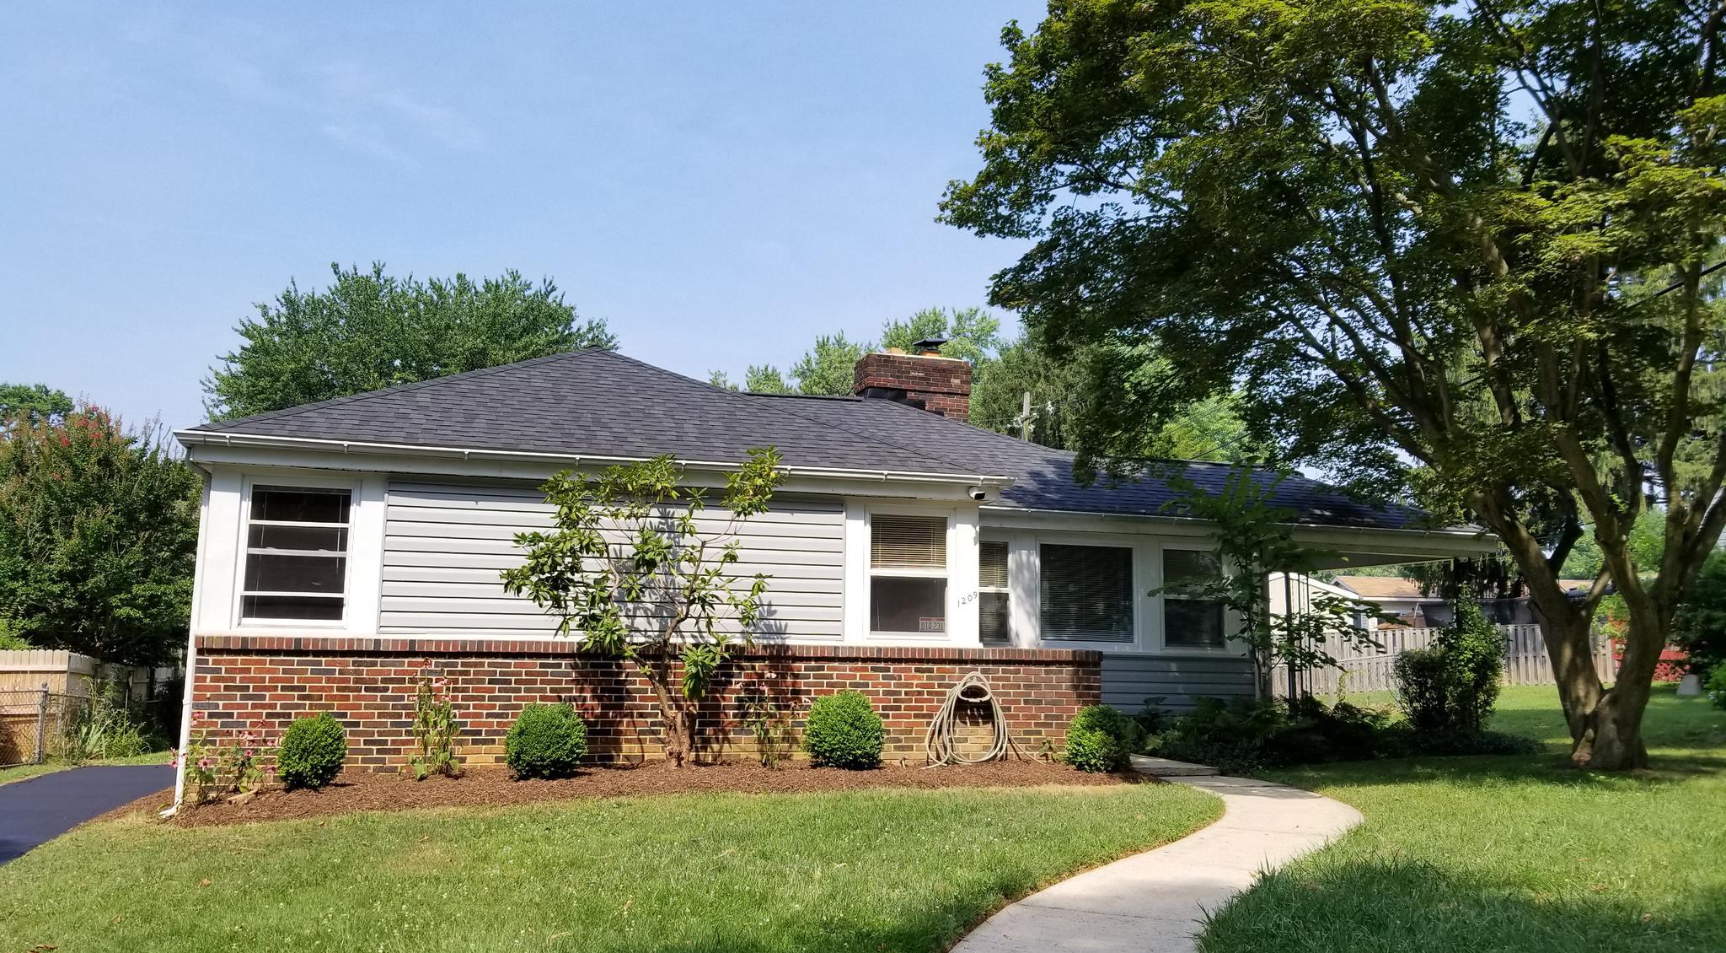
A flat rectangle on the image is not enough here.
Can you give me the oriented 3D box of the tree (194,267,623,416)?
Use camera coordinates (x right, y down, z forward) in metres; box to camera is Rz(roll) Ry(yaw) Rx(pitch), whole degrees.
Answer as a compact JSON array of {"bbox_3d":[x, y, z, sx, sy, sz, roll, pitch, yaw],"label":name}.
[{"bbox_3d":[-10.613,0.284,29.397,8.603,10.575,8.603,4,-9,-20],"label":"tree"}]

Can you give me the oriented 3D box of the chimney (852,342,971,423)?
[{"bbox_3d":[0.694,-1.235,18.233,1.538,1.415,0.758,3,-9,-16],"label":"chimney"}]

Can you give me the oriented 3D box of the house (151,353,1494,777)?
[{"bbox_3d":[0.394,1.059,16.307,14.586,4.643,9.430,3,-9,-16],"label":"house"}]

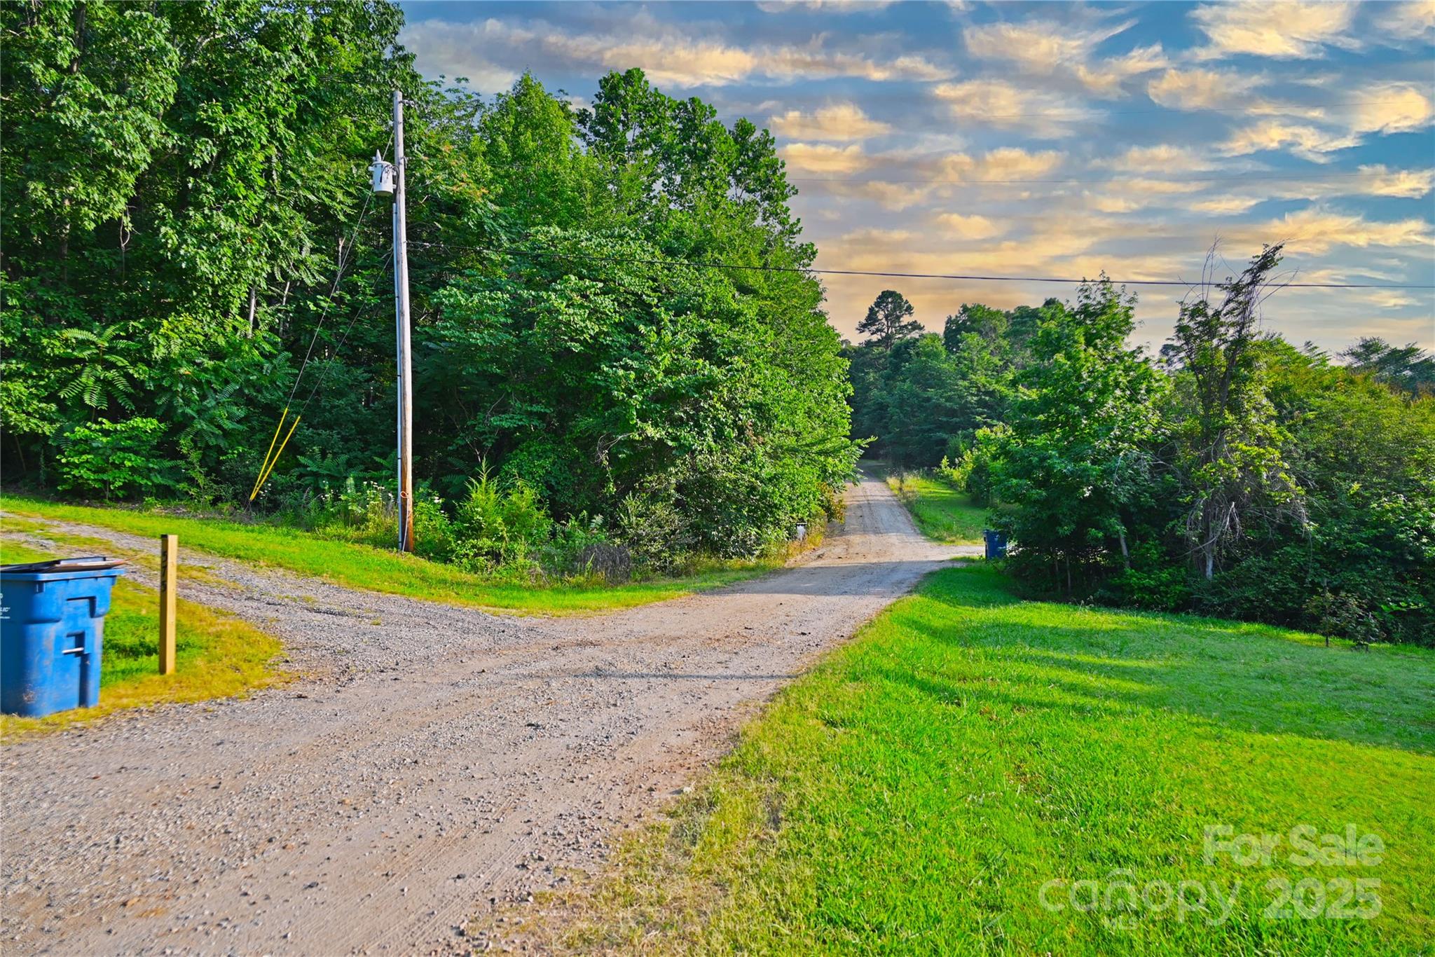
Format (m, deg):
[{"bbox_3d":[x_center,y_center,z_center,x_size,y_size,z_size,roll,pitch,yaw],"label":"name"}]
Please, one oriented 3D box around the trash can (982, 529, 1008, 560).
[{"bbox_3d":[9.882,2.357,34.000,0.820,1.100,0.700,0,-1,6],"label":"trash can"}]

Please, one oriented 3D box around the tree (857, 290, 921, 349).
[{"bbox_3d":[21.870,-13.360,122.000,8.200,21.500,8.000,0,0,0],"label":"tree"}]

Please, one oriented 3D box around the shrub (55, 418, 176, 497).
[{"bbox_3d":[-13.505,-0.441,21.500,2.600,1.800,2.000,0,-1,-27],"label":"shrub"}]

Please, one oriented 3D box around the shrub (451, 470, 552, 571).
[{"bbox_3d":[-4.637,0.900,20.500,2.150,2.150,1.800,0,-1,-12],"label":"shrub"}]

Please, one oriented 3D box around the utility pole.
[{"bbox_3d":[-6.952,-3.501,21.200,0.280,10.250,0.280,-1,-1,0],"label":"utility pole"}]

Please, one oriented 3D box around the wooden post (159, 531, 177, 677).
[{"bbox_3d":[-4.821,1.112,8.400,0.095,1.240,0.095,0,-1,23],"label":"wooden post"}]

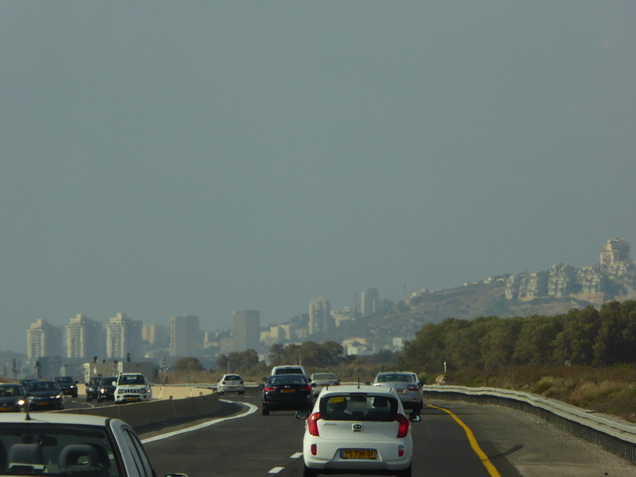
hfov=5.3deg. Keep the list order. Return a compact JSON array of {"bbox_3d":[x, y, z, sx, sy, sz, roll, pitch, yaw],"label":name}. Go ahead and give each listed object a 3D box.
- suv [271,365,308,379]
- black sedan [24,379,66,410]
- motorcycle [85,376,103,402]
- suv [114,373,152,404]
[{"bbox_3d":[-1.352,6.690,314.000,1.860,1.740,4.600,0,-1,-1],"label":"suv"},{"bbox_3d":[-12.514,7.239,313.000,1.780,1.460,4.500,0,-1,-1],"label":"black sedan"},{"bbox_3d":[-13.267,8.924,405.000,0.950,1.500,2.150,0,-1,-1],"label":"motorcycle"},{"bbox_3d":[-8.799,7.277,327.000,1.650,1.700,3.800,0,-1,0],"label":"suv"}]

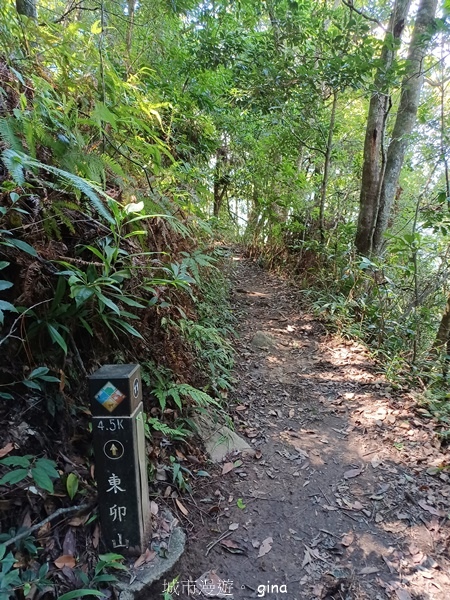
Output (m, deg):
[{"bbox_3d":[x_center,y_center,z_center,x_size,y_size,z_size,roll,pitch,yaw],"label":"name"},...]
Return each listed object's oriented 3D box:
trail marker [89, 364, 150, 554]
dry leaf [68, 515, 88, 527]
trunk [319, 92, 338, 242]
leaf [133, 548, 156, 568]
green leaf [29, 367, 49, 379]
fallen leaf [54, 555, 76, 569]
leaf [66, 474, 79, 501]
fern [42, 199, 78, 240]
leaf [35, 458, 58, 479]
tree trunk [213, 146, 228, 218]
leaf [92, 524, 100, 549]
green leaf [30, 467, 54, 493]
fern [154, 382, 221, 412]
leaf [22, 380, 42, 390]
[{"bbox_3d":[-0.401,0.618,1.694,0.150,0.701,0.150,-1,8,4],"label":"trail marker"},{"bbox_3d":[-0.615,0.926,1.820,0.083,0.022,0.050,-1,25,-14],"label":"dry leaf"},{"bbox_3d":[1.855,-2.347,7.755,0.110,2.620,0.110,3,11,-1],"label":"trunk"},{"bbox_3d":[-0.303,0.978,1.640,0.084,0.027,0.075,-2,8,0],"label":"leaf"},{"bbox_3d":[-0.765,0.299,1.780,0.077,0.033,0.050,-2,8,0],"label":"green leaf"},{"bbox_3d":[-0.626,1.026,1.700,0.080,0.020,0.055,4,21,-1],"label":"fallen leaf"},{"bbox_3d":[-0.608,0.746,1.730,0.046,0.108,0.030,-2,8,0],"label":"leaf"},{"bbox_3d":[-0.930,-0.455,2.450,0.170,0.220,0.140,-9,13,-37],"label":"fern"},{"bbox_3d":[-0.764,0.727,1.860,0.133,0.022,0.060,27,38,17],"label":"leaf"},{"bbox_3d":[-0.109,-2.847,10.500,0.380,1.750,0.340,-2,8,0],"label":"tree trunk"},{"bbox_3d":[-0.495,0.912,1.670,0.029,0.080,0.030,-2,8,0],"label":"leaf"},{"bbox_3d":[-0.766,0.759,1.821,0.150,0.022,0.060,32,40,24],"label":"green leaf"},{"bbox_3d":[-0.225,0.585,2.600,0.350,0.140,0.200,-5,12,-20],"label":"fern"},{"bbox_3d":[-0.782,0.348,1.760,0.075,0.030,0.050,-2,8,0],"label":"leaf"}]

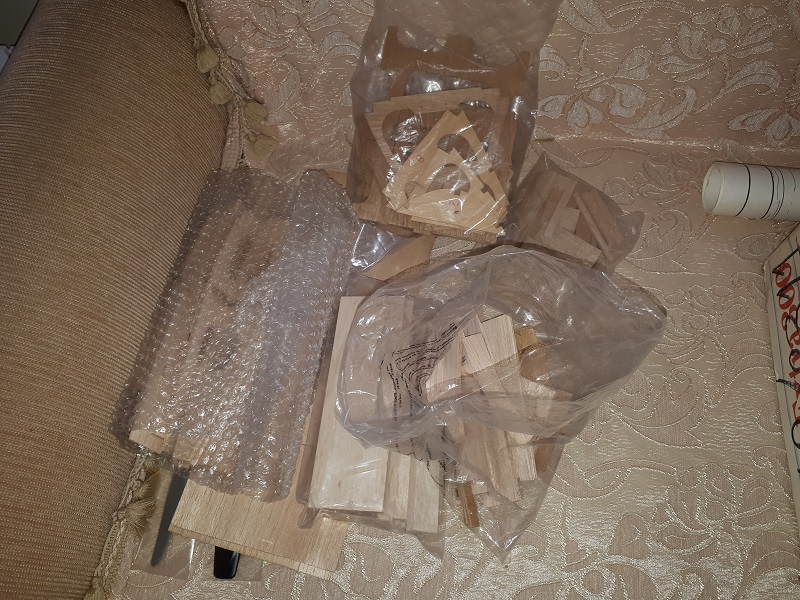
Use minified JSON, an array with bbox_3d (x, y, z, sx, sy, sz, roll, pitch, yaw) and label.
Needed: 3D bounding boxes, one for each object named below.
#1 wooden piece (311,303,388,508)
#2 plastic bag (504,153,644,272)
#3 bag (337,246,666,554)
[{"bbox_3d":[-0.044,0.106,0.686,0.075,0.012,0.237,6,65,1],"label":"wooden piece"},{"bbox_3d":[0.228,-0.104,0.787,0.150,0.050,0.160,24,66,9],"label":"plastic bag"},{"bbox_3d":[0.107,0.097,0.649,0.310,0.125,0.290,-1,65,-2],"label":"bag"}]

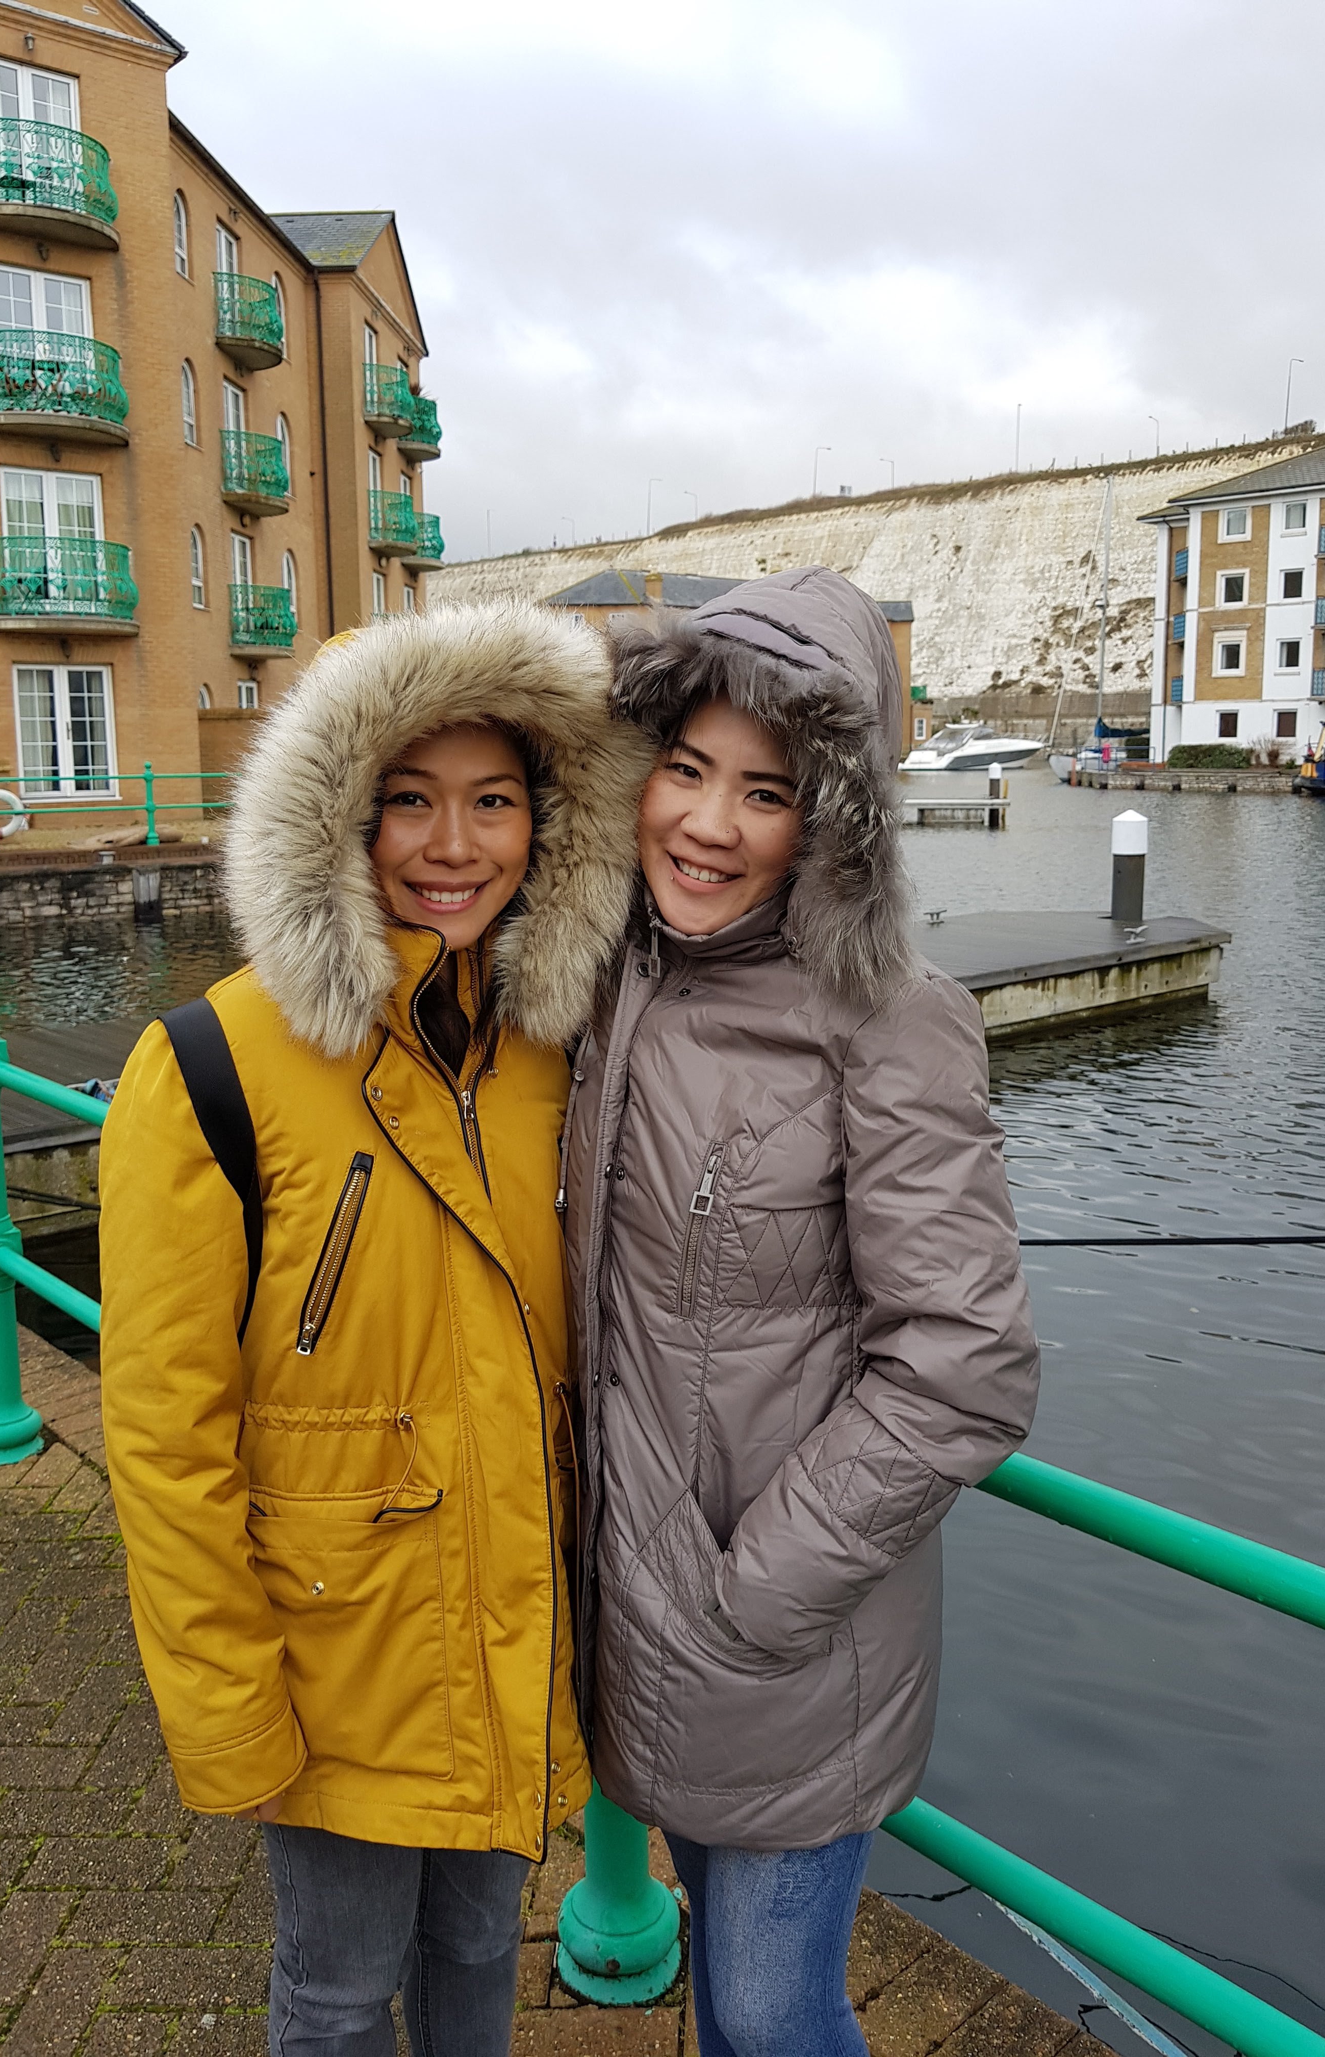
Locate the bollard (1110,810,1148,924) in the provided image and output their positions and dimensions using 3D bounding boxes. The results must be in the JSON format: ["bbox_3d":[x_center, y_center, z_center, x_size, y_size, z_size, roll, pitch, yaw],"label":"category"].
[{"bbox_3d":[4.748,-1.659,15.693,0.350,1.120,0.350,-1,11,0],"label":"bollard"}]

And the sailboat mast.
[{"bbox_3d":[18.592,-17.476,64.958,0.200,10.920,0.160,-3,11,-11],"label":"sailboat mast"}]

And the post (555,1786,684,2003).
[{"bbox_3d":[-0.060,0.680,1.850,0.157,1.070,0.157,-11,15,-42],"label":"post"}]

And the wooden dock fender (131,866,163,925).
[{"bbox_3d":[-6.609,-1.681,19.734,0.290,0.690,0.250,-11,15,-43],"label":"wooden dock fender"}]

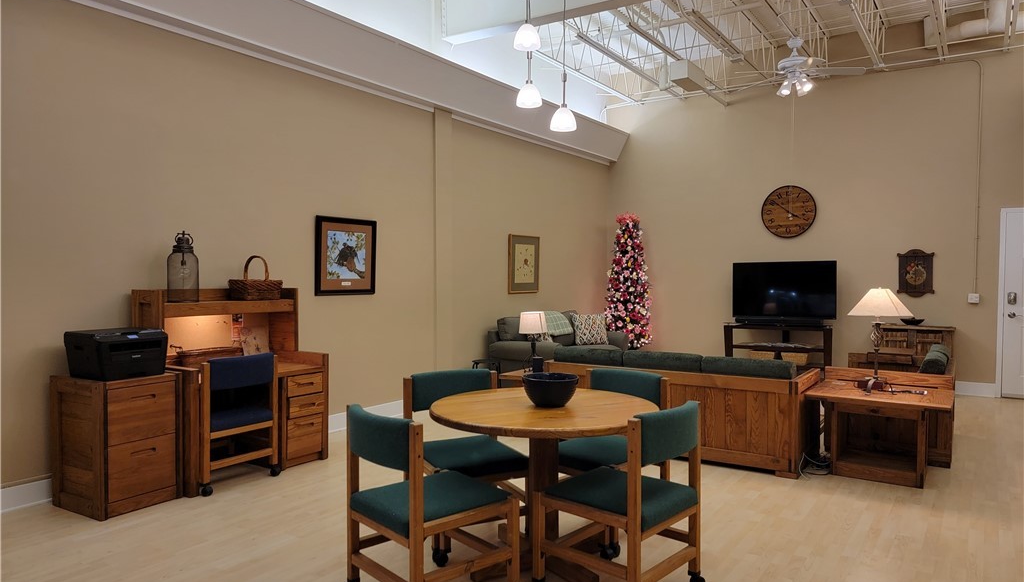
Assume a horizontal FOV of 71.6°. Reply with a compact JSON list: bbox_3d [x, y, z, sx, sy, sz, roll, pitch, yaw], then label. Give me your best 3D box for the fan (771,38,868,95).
[{"bbox_3d":[2.847,-2.245,7.131,1.355,0.607,1.355,0,1,34],"label":"fan"}]

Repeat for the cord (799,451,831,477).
[{"bbox_3d":[2.078,1.172,4.870,0.200,0.150,0.220,1,1,33],"label":"cord"}]

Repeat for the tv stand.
[{"bbox_3d":[3.347,0.803,8.884,1.260,0.730,0.420,1,2,37],"label":"tv stand"}]

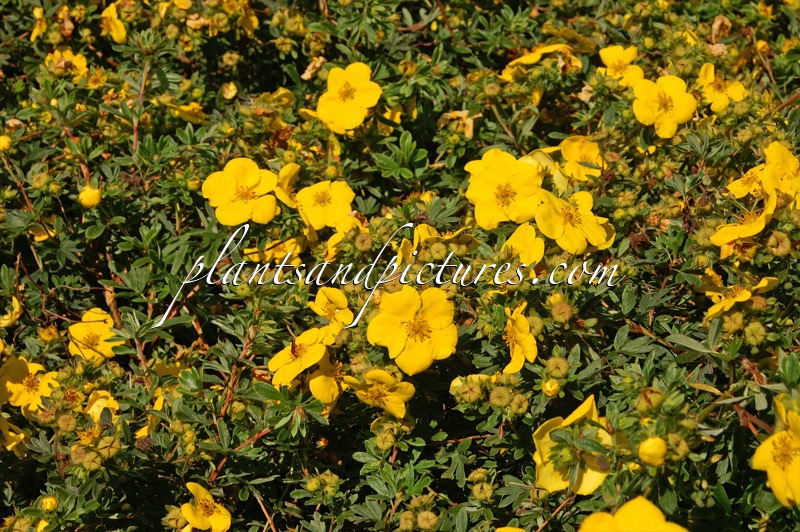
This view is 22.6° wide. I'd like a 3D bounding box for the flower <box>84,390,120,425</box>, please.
[{"bbox_3d":[-0.122,0.058,0.822,0.015,0.014,0.015,-4,70,-8],"label":"flower"}]

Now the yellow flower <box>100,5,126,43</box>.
[{"bbox_3d":[-0.174,-0.146,1.212,0.013,0.025,0.020,4,19,-44],"label":"yellow flower"}]

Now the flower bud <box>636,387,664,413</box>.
[{"bbox_3d":[0.096,0.051,0.765,0.011,0.010,0.011,-7,30,0],"label":"flower bud"}]

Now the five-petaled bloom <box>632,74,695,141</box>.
[{"bbox_3d":[0.144,-0.087,1.092,0.035,0.035,0.012,-1,-14,-2],"label":"five-petaled bloom"}]

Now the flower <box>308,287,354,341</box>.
[{"bbox_3d":[-0.027,0.018,0.775,0.020,0.012,0.022,5,67,9],"label":"flower"}]

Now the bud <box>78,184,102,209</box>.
[{"bbox_3d":[-0.142,-0.032,0.914,0.011,0.011,0.011,0,66,0],"label":"bud"}]

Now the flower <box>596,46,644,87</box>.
[{"bbox_3d":[0.126,-0.114,1.142,0.029,0.012,0.027,0,63,0],"label":"flower"}]

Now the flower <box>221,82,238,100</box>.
[{"bbox_3d":[-0.091,-0.093,1.070,0.009,0.010,0.009,7,30,0],"label":"flower"}]

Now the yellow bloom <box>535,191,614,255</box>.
[{"bbox_3d":[0.075,-0.019,0.860,0.034,0.012,0.030,-10,65,-13],"label":"yellow bloom"}]

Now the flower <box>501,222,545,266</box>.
[{"bbox_3d":[0.049,-0.007,0.825,0.023,0.012,0.024,10,72,16],"label":"flower"}]

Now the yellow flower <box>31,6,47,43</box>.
[{"bbox_3d":[-0.219,-0.146,1.212,0.014,0.021,0.011,-26,5,-39],"label":"yellow flower"}]

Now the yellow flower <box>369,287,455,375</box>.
[{"bbox_3d":[0.005,0.025,0.750,0.034,0.034,0.012,0,-12,0],"label":"yellow flower"}]

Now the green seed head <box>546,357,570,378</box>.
[{"bbox_3d":[0.059,0.038,0.751,0.009,0.007,0.009,0,72,0],"label":"green seed head"}]

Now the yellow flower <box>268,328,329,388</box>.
[{"bbox_3d":[-0.039,0.035,0.770,0.028,0.010,0.028,-38,27,9],"label":"yellow flower"}]

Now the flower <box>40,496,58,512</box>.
[{"bbox_3d":[-0.134,0.091,0.762,0.007,0.007,0.007,0,28,0],"label":"flower"}]

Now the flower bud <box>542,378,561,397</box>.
[{"bbox_3d":[0.060,0.048,0.792,0.007,0.008,0.007,0,28,0],"label":"flower bud"}]

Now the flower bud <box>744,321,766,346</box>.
[{"bbox_3d":[0.142,0.027,0.800,0.009,0.008,0.009,0,63,0],"label":"flower bud"}]

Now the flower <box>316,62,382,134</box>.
[{"bbox_3d":[-0.024,-0.079,0.940,0.032,0.010,0.033,7,70,9],"label":"flower"}]

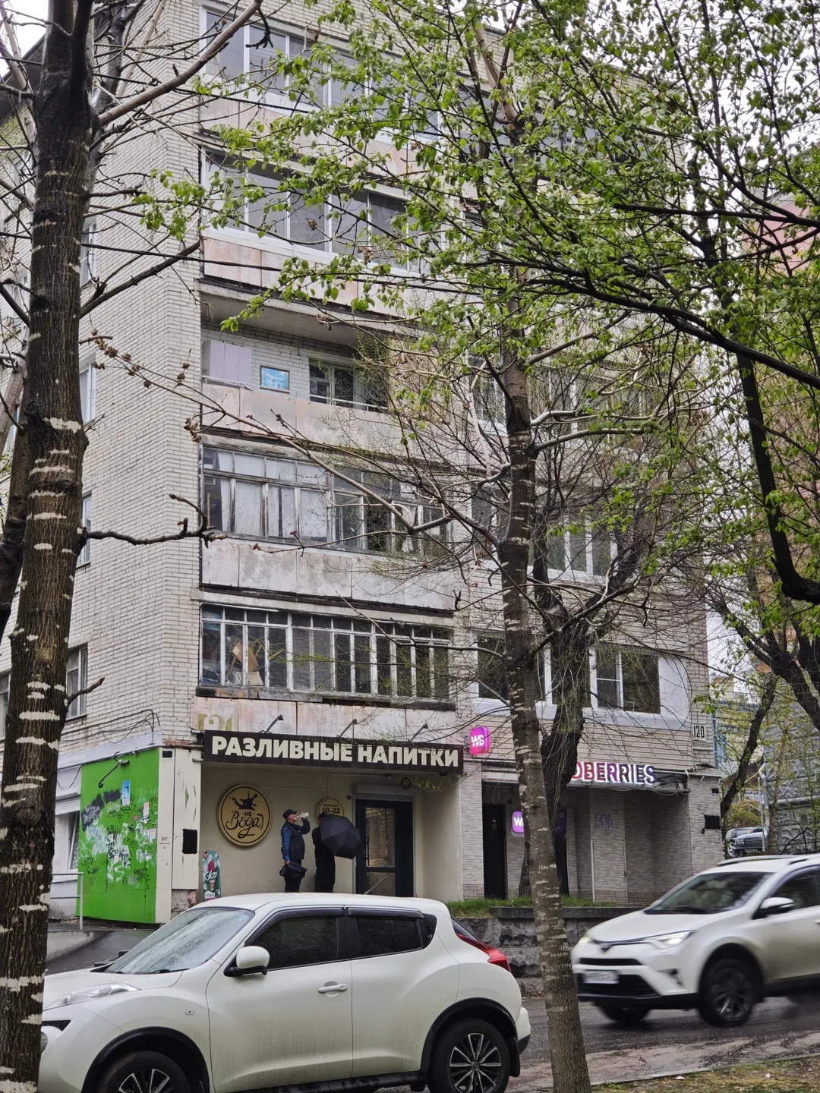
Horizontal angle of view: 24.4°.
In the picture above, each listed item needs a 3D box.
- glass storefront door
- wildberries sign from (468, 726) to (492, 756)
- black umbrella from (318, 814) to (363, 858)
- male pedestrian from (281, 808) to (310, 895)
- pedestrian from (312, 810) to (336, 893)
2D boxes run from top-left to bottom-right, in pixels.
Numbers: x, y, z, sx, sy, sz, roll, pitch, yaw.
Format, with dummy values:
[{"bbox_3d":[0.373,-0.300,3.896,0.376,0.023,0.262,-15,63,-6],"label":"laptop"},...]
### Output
[{"bbox_3d":[-0.467,5.728,35.016,1.280,2.070,0.100,7,-15,-33],"label":"glass storefront door"},{"bbox_3d":[1.305,3.576,34.786,0.160,0.520,0.480,7,-15,-33],"label":"wildberries sign"},{"bbox_3d":[-1.255,5.105,33.288,0.900,0.900,0.560,7,-33,-31],"label":"black umbrella"},{"bbox_3d":[-2.023,5.515,33.287,0.480,1.780,0.520,-4,-13,15],"label":"male pedestrian"},{"bbox_3d":[-1.485,5.594,33.575,0.520,1.730,0.420,7,-15,-31],"label":"pedestrian"}]

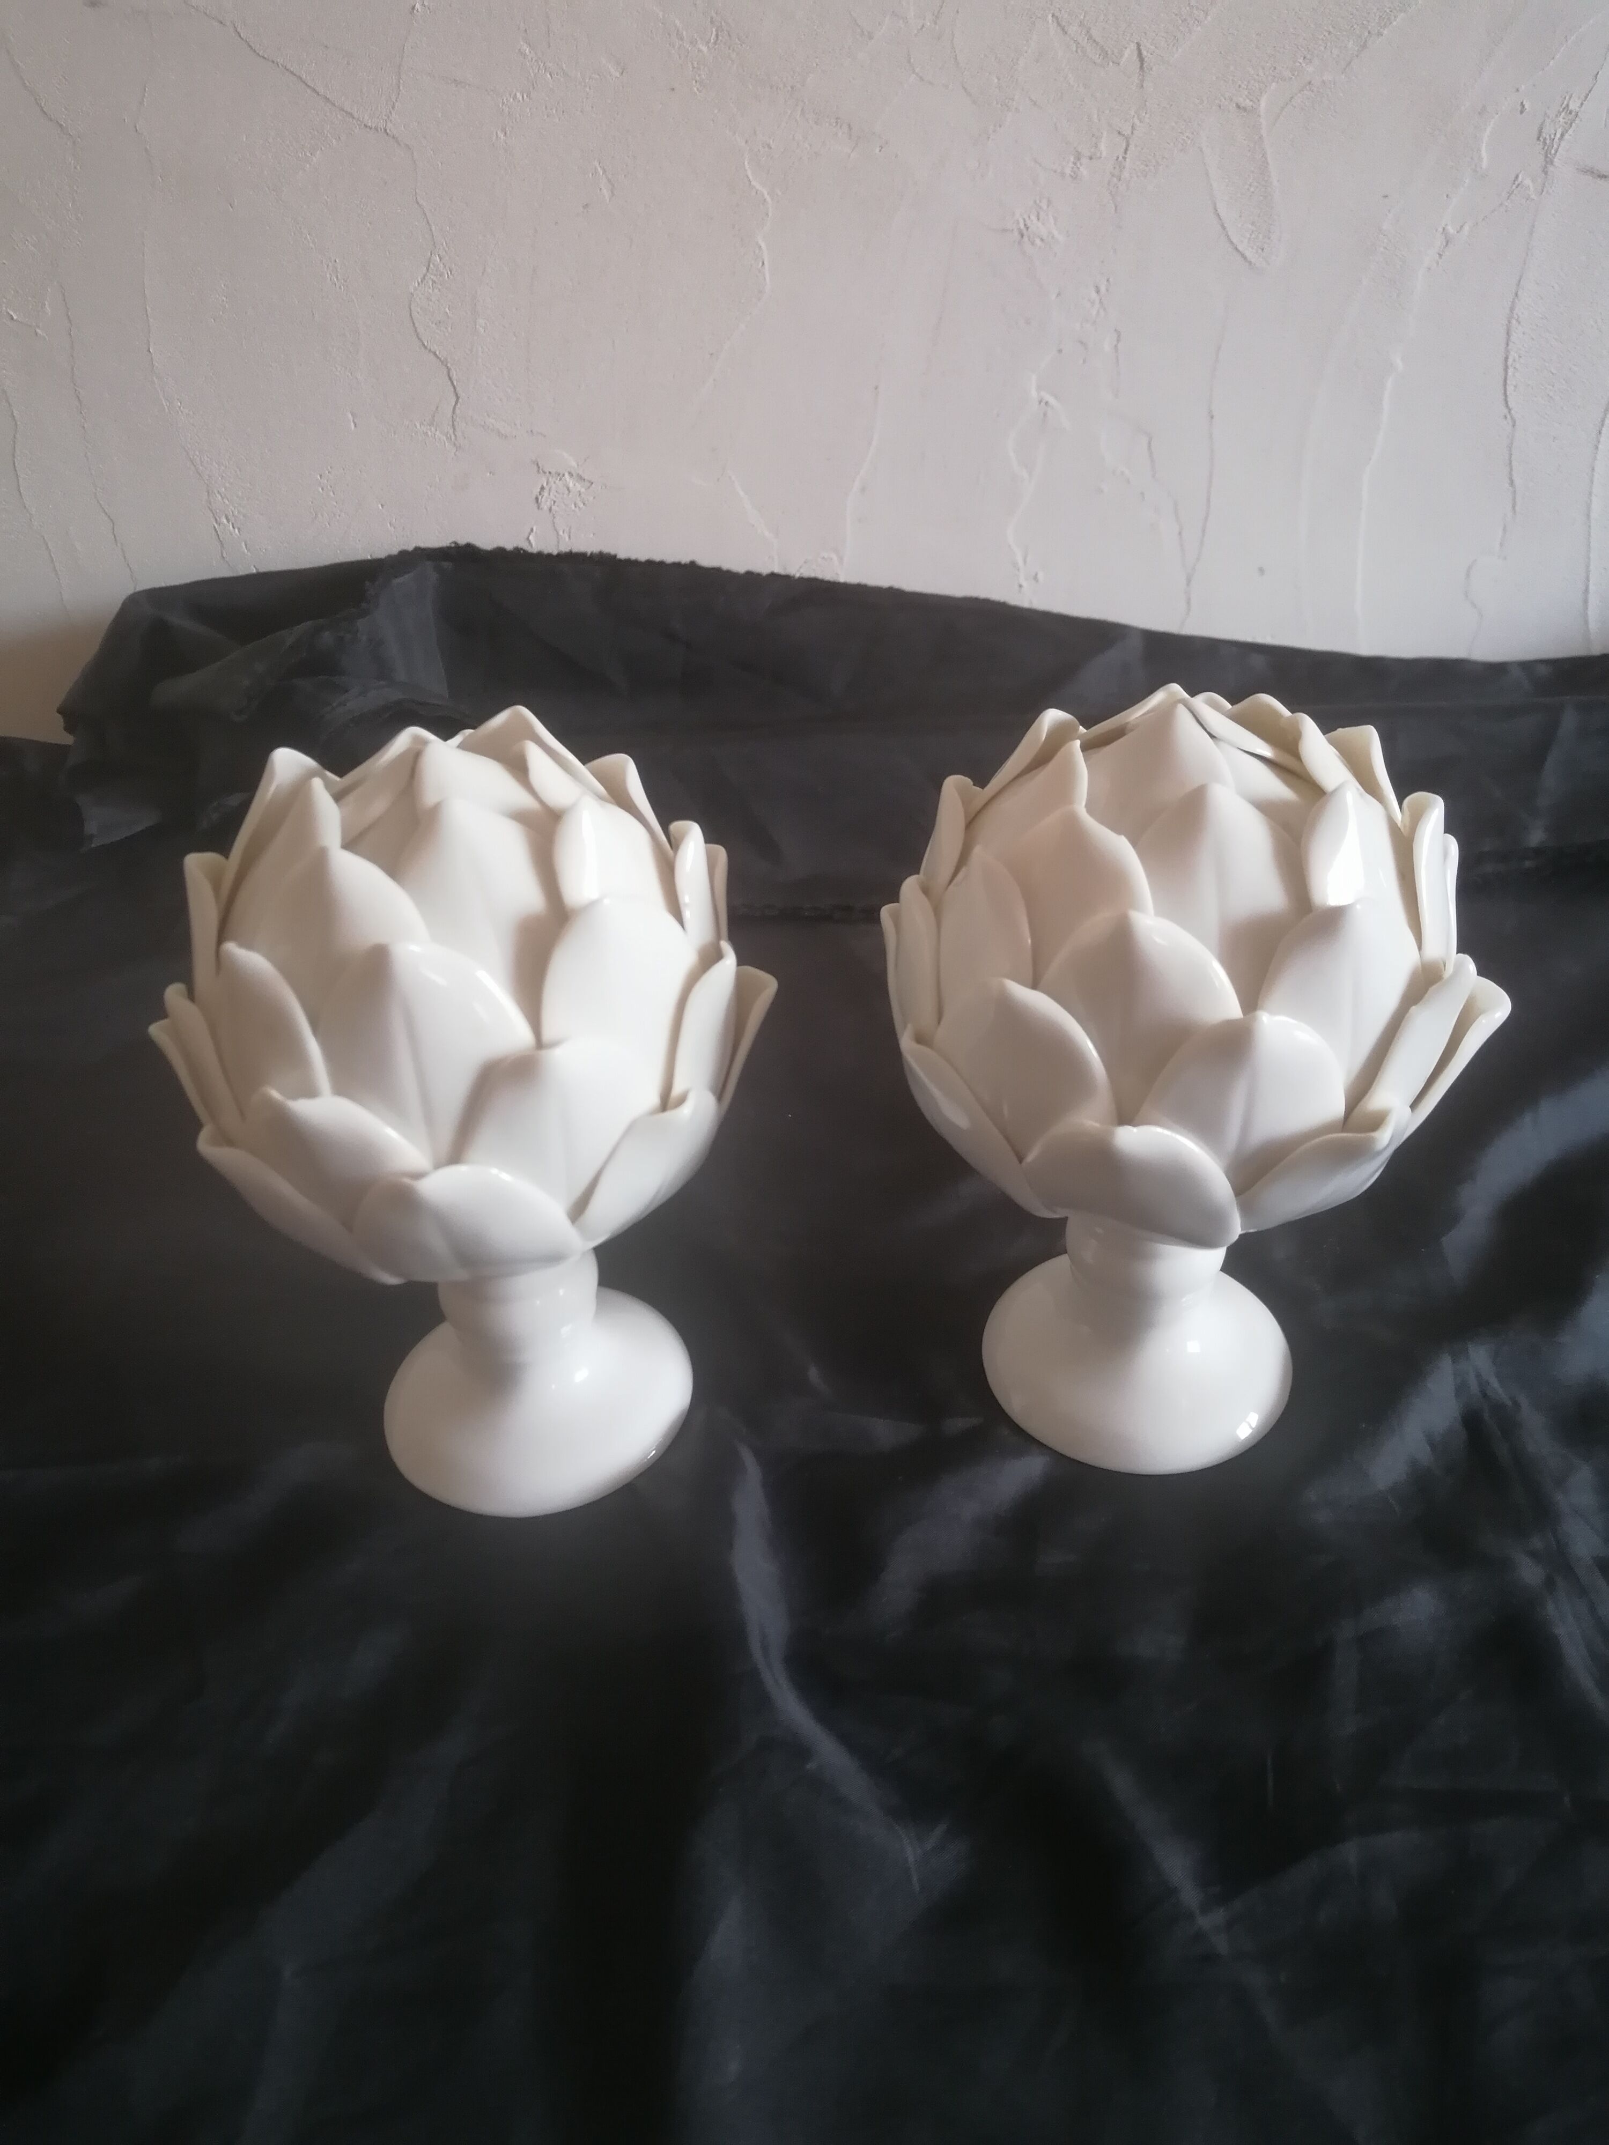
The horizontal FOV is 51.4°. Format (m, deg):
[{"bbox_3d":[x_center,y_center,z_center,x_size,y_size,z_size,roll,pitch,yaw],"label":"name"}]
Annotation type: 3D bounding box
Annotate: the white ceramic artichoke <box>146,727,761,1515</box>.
[{"bbox_3d":[-0.092,0.018,0.491,0.167,0.236,0.167,-3,36,0],"label":"white ceramic artichoke"}]

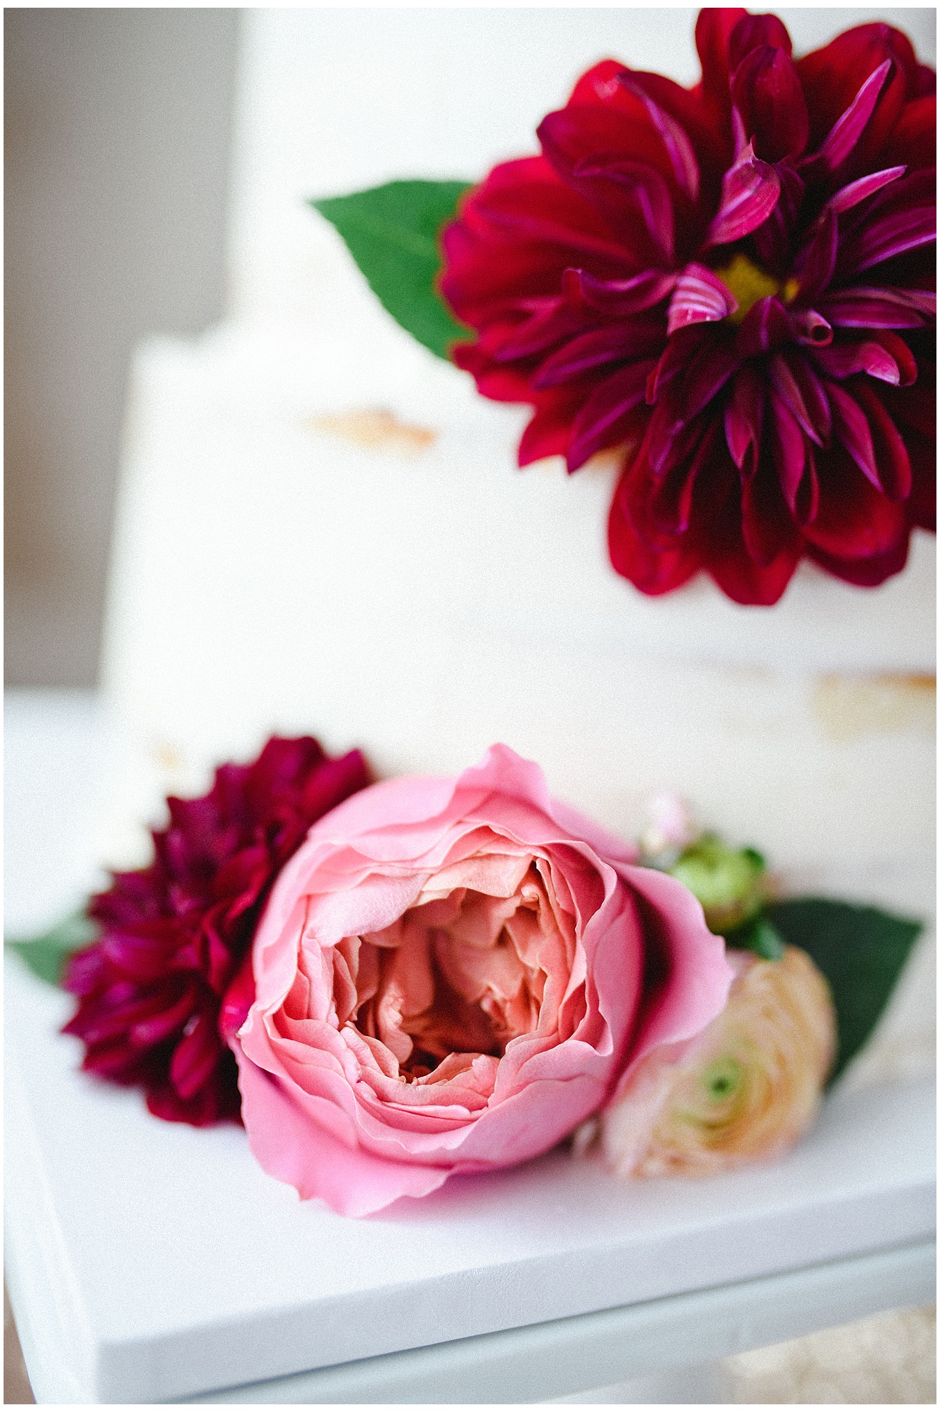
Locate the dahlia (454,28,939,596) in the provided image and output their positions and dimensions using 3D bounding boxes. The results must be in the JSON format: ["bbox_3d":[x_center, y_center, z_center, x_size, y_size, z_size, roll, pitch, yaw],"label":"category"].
[{"bbox_3d":[0.055,-0.080,0.276,0.119,0.117,0.058,8,14,4],"label":"dahlia"}]

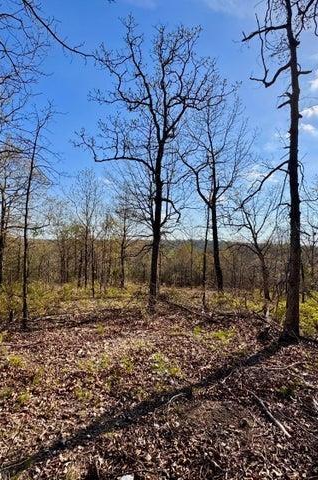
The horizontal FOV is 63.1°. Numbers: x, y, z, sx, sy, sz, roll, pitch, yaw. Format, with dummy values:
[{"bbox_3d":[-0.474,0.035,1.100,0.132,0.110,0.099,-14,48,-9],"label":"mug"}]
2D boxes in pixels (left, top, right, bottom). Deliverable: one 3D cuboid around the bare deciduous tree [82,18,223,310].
[{"bbox_3d":[-0.120,-2.640,9.000,5.200,10.200,4.600,0,0,0],"label":"bare deciduous tree"}]

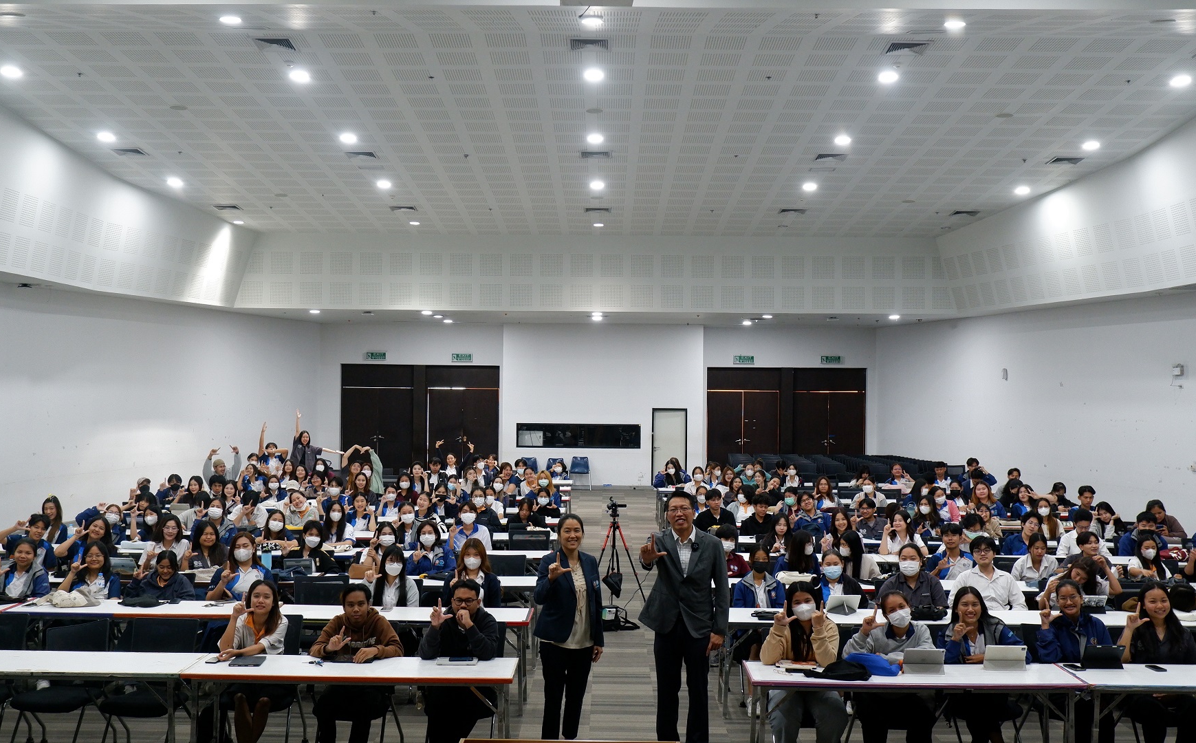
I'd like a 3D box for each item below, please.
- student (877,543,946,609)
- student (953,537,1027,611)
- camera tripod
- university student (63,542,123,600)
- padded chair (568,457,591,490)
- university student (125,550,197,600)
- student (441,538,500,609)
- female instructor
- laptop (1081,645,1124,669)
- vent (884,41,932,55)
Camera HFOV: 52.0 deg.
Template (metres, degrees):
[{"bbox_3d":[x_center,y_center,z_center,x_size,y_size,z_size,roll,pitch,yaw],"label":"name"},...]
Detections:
[{"bbox_3d":[2.572,2.035,9.970,0.560,1.240,0.750,0,-1,8],"label":"student"},{"bbox_3d":[3.227,2.012,9.995,0.580,1.300,0.750,0,-1,8],"label":"student"},{"bbox_3d":[0.203,2.055,13.018,0.820,1.260,0.750,1,-1,0],"label":"camera tripod"},{"bbox_3d":[-4.173,1.981,10.023,0.500,1.220,0.750,1,-1,-10],"label":"university student"},{"bbox_3d":[-0.443,2.539,30.068,0.500,0.790,0.540,1,-1,0],"label":"padded chair"},{"bbox_3d":[-3.579,2.031,9.968,0.580,1.130,0.750,1,-1,-8],"label":"university student"},{"bbox_3d":[-1.035,1.996,9.998,0.480,1.250,0.750,1,-1,-5],"label":"student"},{"bbox_3d":[-0.204,1.801,8.525,0.530,1.600,0.360,1,-1,-3],"label":"female instructor"},{"bbox_3d":[3.194,1.805,7.808,0.265,0.156,0.180,1,-1,2],"label":"laptop"},{"bbox_3d":[3.683,-3.836,14.533,0.490,0.050,0.490,1,-5,0],"label":"vent"}]

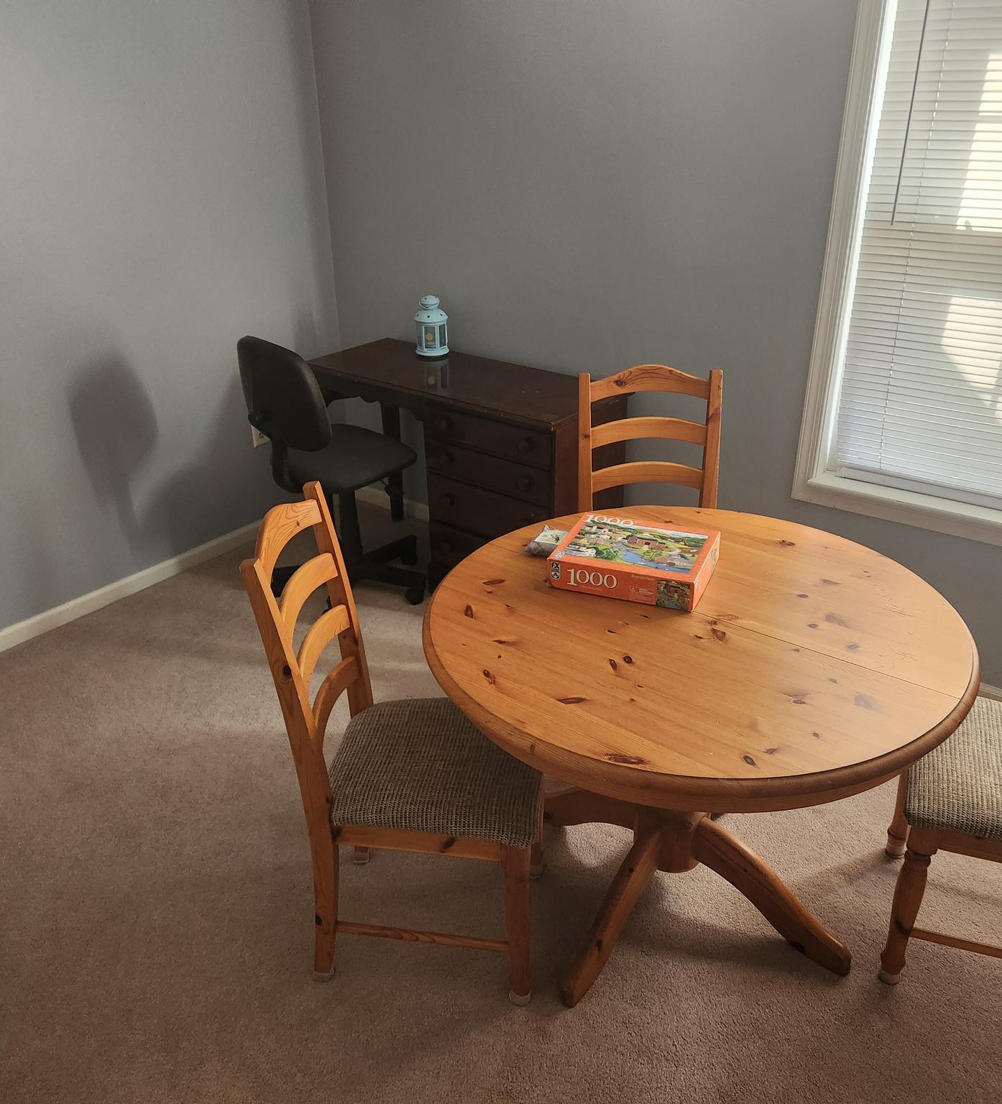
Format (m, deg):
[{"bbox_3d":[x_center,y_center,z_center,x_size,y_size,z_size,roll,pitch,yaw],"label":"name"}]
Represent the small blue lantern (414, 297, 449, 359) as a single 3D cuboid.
[{"bbox_3d":[-0.261,-0.848,3.653,0.127,0.212,0.127,-1,26,1],"label":"small blue lantern"}]

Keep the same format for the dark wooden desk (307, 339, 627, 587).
[{"bbox_3d":[-0.133,-0.268,3.570,1.184,0.769,0.448,20,33,38],"label":"dark wooden desk"}]

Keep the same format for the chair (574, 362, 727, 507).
[{"bbox_3d":[0.415,0.056,2.623,0.430,0.978,0.500,-2,26,0],"label":"chair"}]

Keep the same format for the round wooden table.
[{"bbox_3d":[0.385,0.442,2.098,1.060,0.735,1.060,-1,26,1],"label":"round wooden table"}]

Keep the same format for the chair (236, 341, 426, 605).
[{"bbox_3d":[-0.547,-0.286,3.390,0.560,0.975,0.620,16,31,33],"label":"chair"}]

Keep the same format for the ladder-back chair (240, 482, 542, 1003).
[{"bbox_3d":[-0.164,0.386,1.963,0.500,0.978,0.430,2,26,7],"label":"ladder-back chair"}]

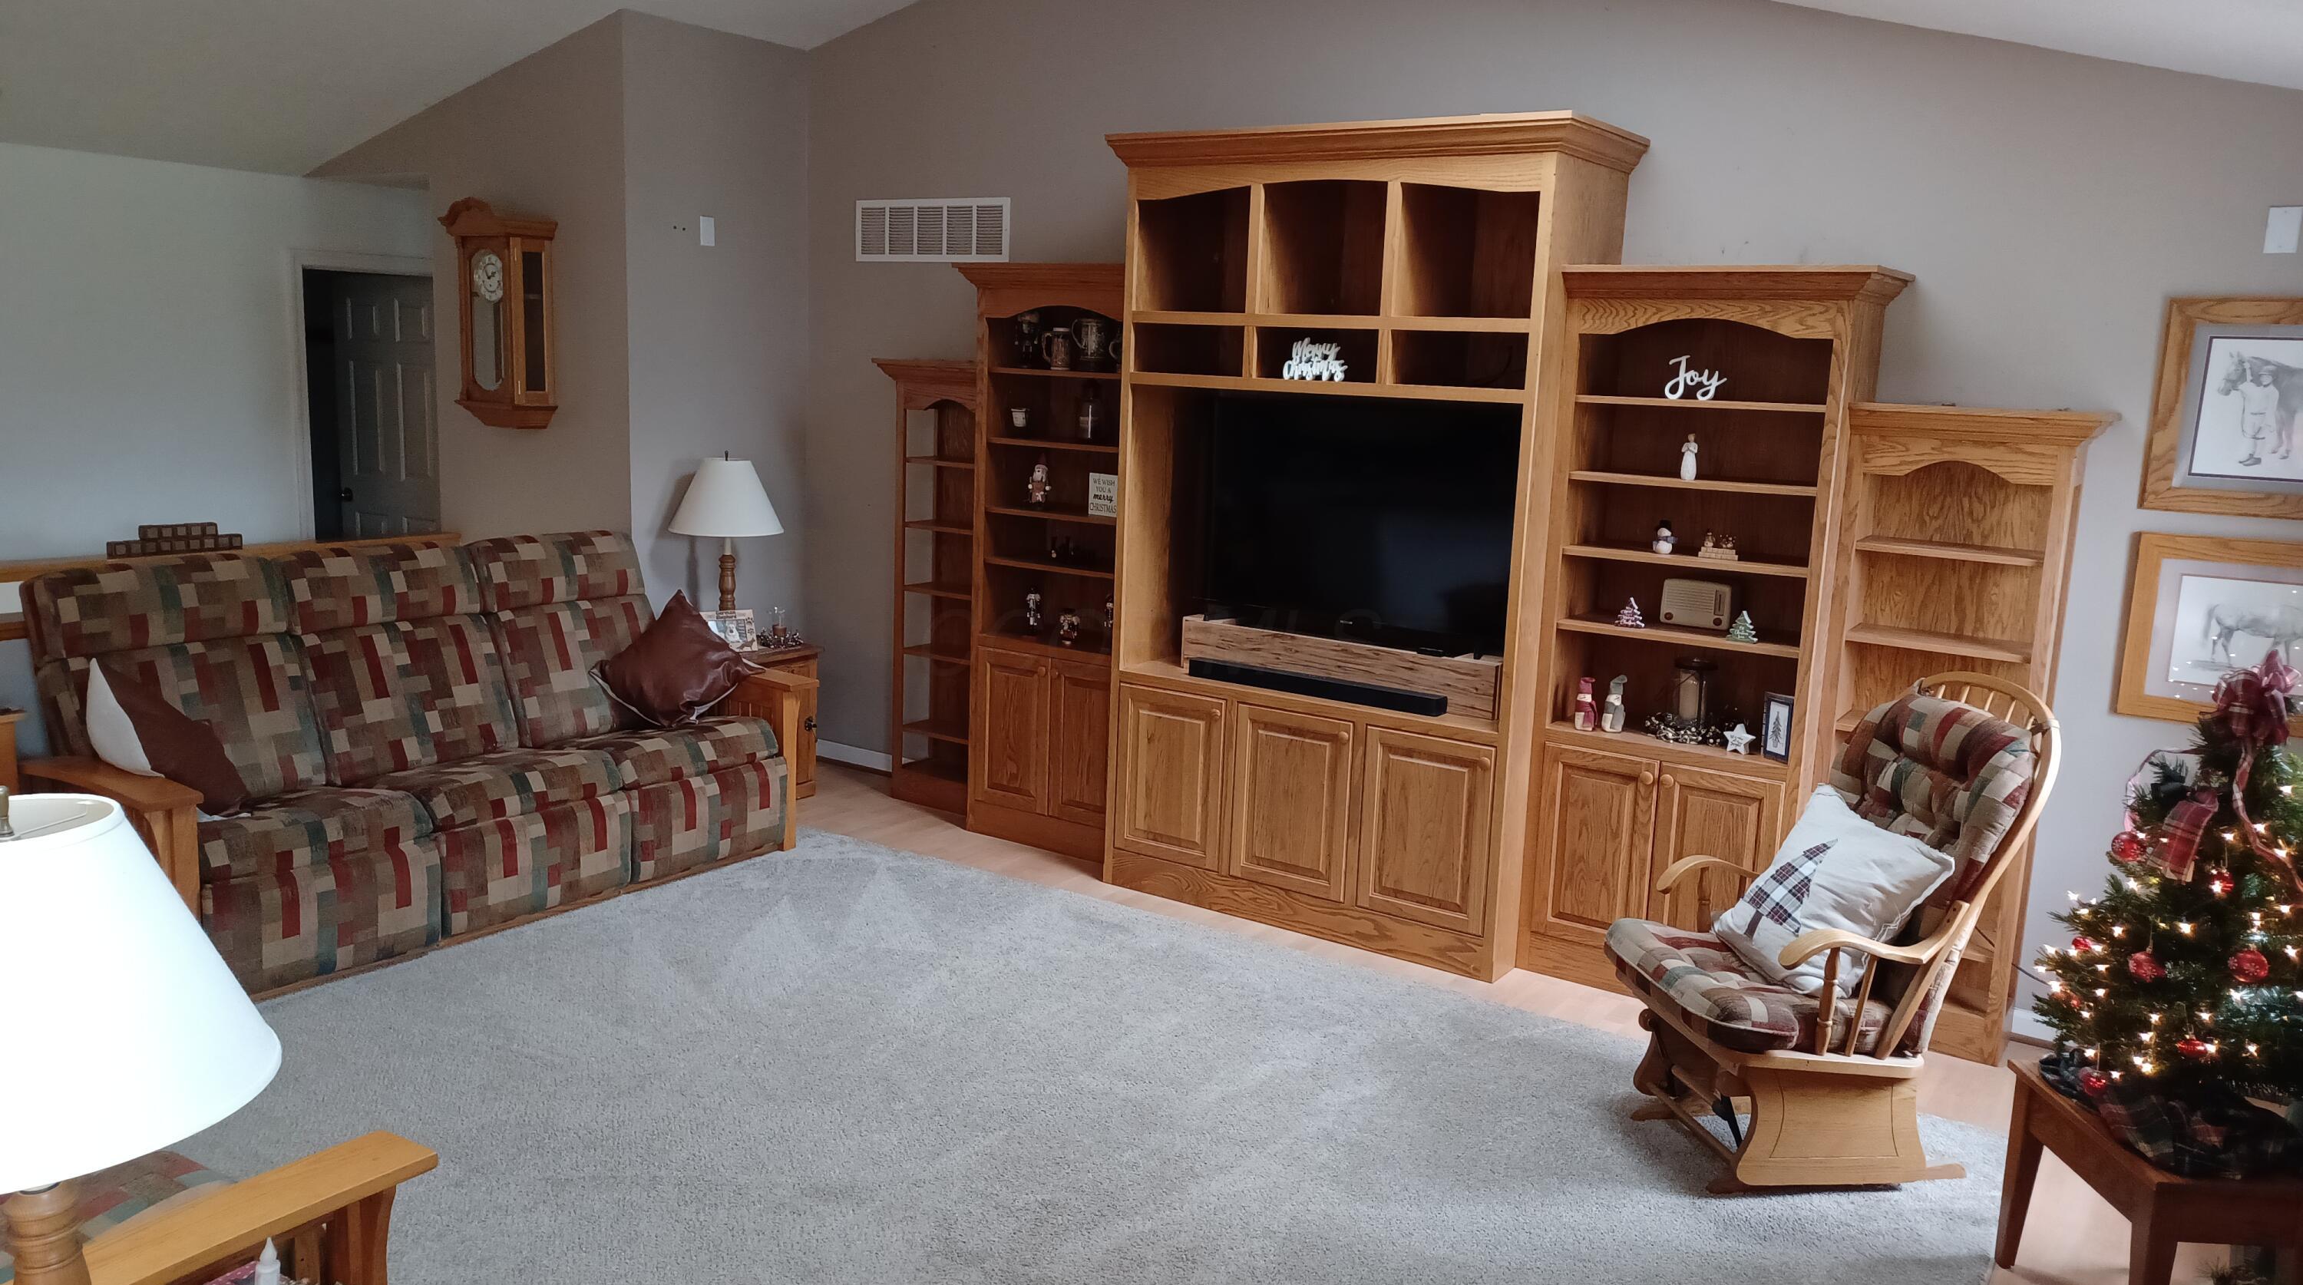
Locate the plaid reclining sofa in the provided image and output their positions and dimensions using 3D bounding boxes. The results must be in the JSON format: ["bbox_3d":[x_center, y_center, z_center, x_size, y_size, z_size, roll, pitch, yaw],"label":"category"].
[{"bbox_3d":[-2.216,0.260,5.296,0.950,1.068,2.270,9,12,34],"label":"plaid reclining sofa"}]

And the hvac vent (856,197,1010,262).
[{"bbox_3d":[-0.870,-1.611,6.506,0.806,0.238,0.022,9,12,34],"label":"hvac vent"}]

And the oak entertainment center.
[{"bbox_3d":[0.614,-0.329,5.282,4.127,2.453,0.621,9,12,34],"label":"oak entertainment center"}]

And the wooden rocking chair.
[{"bbox_3d":[1.509,0.630,3.745,0.760,1.145,0.640,1,10,-10],"label":"wooden rocking chair"}]

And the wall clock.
[{"bbox_3d":[-2.573,-1.297,6.565,0.474,0.876,0.206,9,12,34],"label":"wall clock"}]

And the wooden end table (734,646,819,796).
[{"bbox_3d":[-1.625,0.309,6.547,0.524,0.598,0.393,9,12,34],"label":"wooden end table"}]

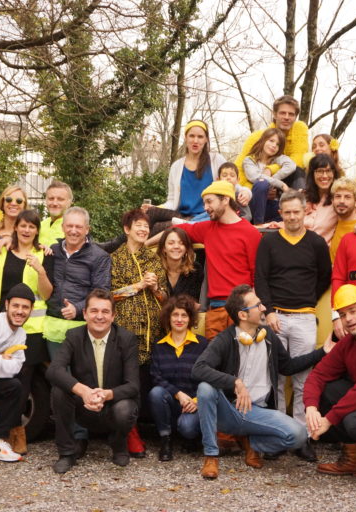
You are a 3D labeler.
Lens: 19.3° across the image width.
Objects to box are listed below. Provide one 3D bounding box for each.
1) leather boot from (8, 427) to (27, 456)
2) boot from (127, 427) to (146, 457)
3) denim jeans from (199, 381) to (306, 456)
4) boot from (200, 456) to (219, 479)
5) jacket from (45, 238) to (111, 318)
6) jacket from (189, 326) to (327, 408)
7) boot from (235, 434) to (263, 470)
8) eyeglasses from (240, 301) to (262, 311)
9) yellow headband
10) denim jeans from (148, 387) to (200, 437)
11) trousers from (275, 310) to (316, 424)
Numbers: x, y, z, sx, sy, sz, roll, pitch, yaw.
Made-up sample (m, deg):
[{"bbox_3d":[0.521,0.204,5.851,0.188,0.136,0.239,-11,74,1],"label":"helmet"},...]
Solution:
[{"bbox_3d":[-1.070,1.213,6.970,0.110,0.180,0.270,1,0,9],"label":"leather boot"},{"bbox_3d":[-0.268,1.195,6.750,0.110,0.210,0.260,1,0,-12],"label":"boot"},{"bbox_3d":[0.444,0.967,6.400,0.660,0.460,0.500,1,0,-9],"label":"denim jeans"},{"bbox_3d":[0.187,1.244,6.220,0.110,0.140,0.290,1,0,6],"label":"boot"},{"bbox_3d":[-0.642,0.158,6.750,0.440,0.570,0.300,1,0,18],"label":"jacket"},{"bbox_3d":[0.473,0.674,6.380,0.770,0.520,0.460,1,0,-16],"label":"jacket"},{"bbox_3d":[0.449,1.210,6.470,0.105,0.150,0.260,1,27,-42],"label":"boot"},{"bbox_3d":[0.450,0.307,6.350,0.145,0.050,0.140,-22,-4,10],"label":"eyeglasses"},{"bbox_3d":[0.126,-0.859,7.100,0.165,0.095,0.180,2,9,3],"label":"yellow headband"},{"bbox_3d":[-0.016,1.006,6.720,0.380,0.370,0.500,1,0,-6],"label":"denim jeans"},{"bbox_3d":[0.768,0.807,6.720,0.320,0.900,0.260,1,0,7],"label":"trousers"}]

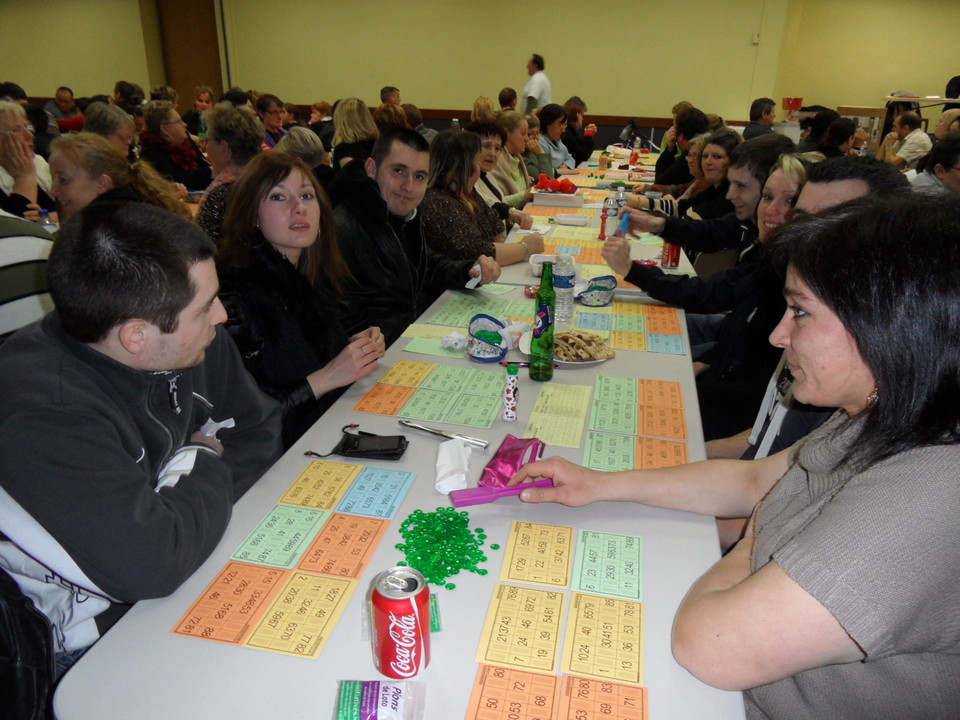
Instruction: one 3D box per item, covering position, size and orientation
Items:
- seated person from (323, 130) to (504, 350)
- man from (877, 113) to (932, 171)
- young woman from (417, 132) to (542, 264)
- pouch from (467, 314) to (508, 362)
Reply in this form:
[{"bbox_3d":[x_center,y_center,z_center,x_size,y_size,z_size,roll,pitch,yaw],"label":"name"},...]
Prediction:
[{"bbox_3d":[-0.145,-0.055,2.095,0.780,1.262,0.520,18,29,38],"label":"seated person"},{"bbox_3d":[3.326,-1.434,5.528,0.780,1.182,0.520,10,24,24],"label":"man"},{"bbox_3d":[0.076,-0.289,2.695,0.750,1.208,0.500,3,23,6],"label":"young woman"},{"bbox_3d":[0.023,-0.059,1.678,0.100,0.090,0.085,6,23,13],"label":"pouch"}]

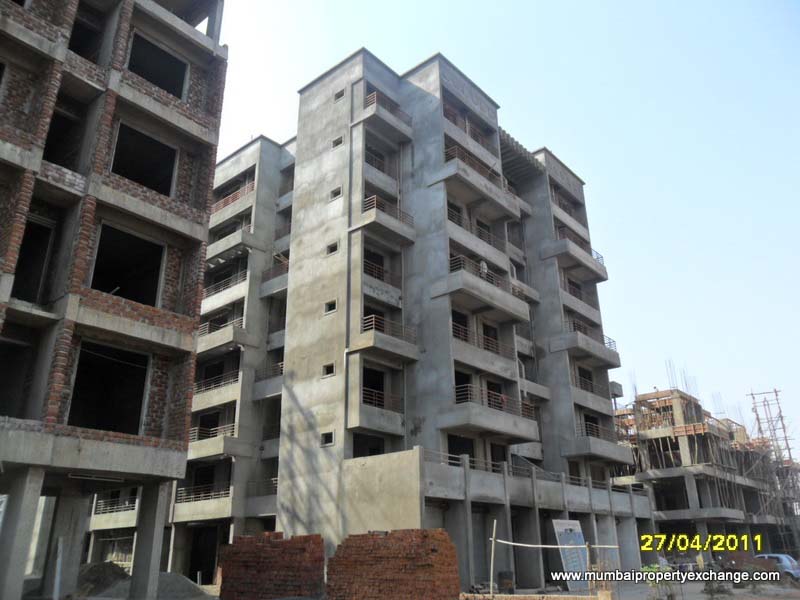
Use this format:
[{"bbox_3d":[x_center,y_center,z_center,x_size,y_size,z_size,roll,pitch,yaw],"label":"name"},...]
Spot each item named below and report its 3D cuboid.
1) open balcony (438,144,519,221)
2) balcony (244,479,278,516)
[{"bbox_3d":[4.080,-5.805,32.506,1.420,1.620,5.620,-20,-29,37],"label":"open balcony"},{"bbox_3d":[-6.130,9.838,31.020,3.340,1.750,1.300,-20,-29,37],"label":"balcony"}]

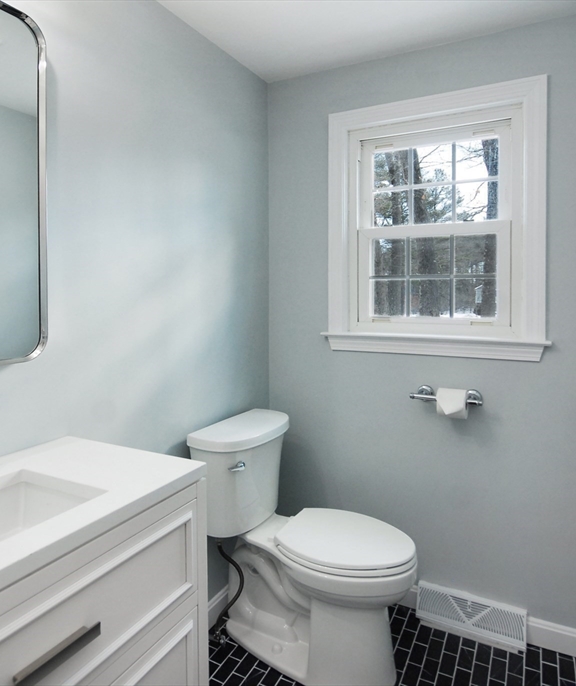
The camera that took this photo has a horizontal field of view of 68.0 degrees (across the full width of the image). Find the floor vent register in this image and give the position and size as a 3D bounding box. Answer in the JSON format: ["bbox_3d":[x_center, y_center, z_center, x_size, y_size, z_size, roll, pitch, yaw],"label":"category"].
[{"bbox_3d":[0.716,1.070,1.678,0.409,0.135,0.074,2,4,24],"label":"floor vent register"}]

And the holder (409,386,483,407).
[{"bbox_3d":[0.634,0.219,1.710,0.277,0.068,0.085,2,4,24],"label":"holder"}]

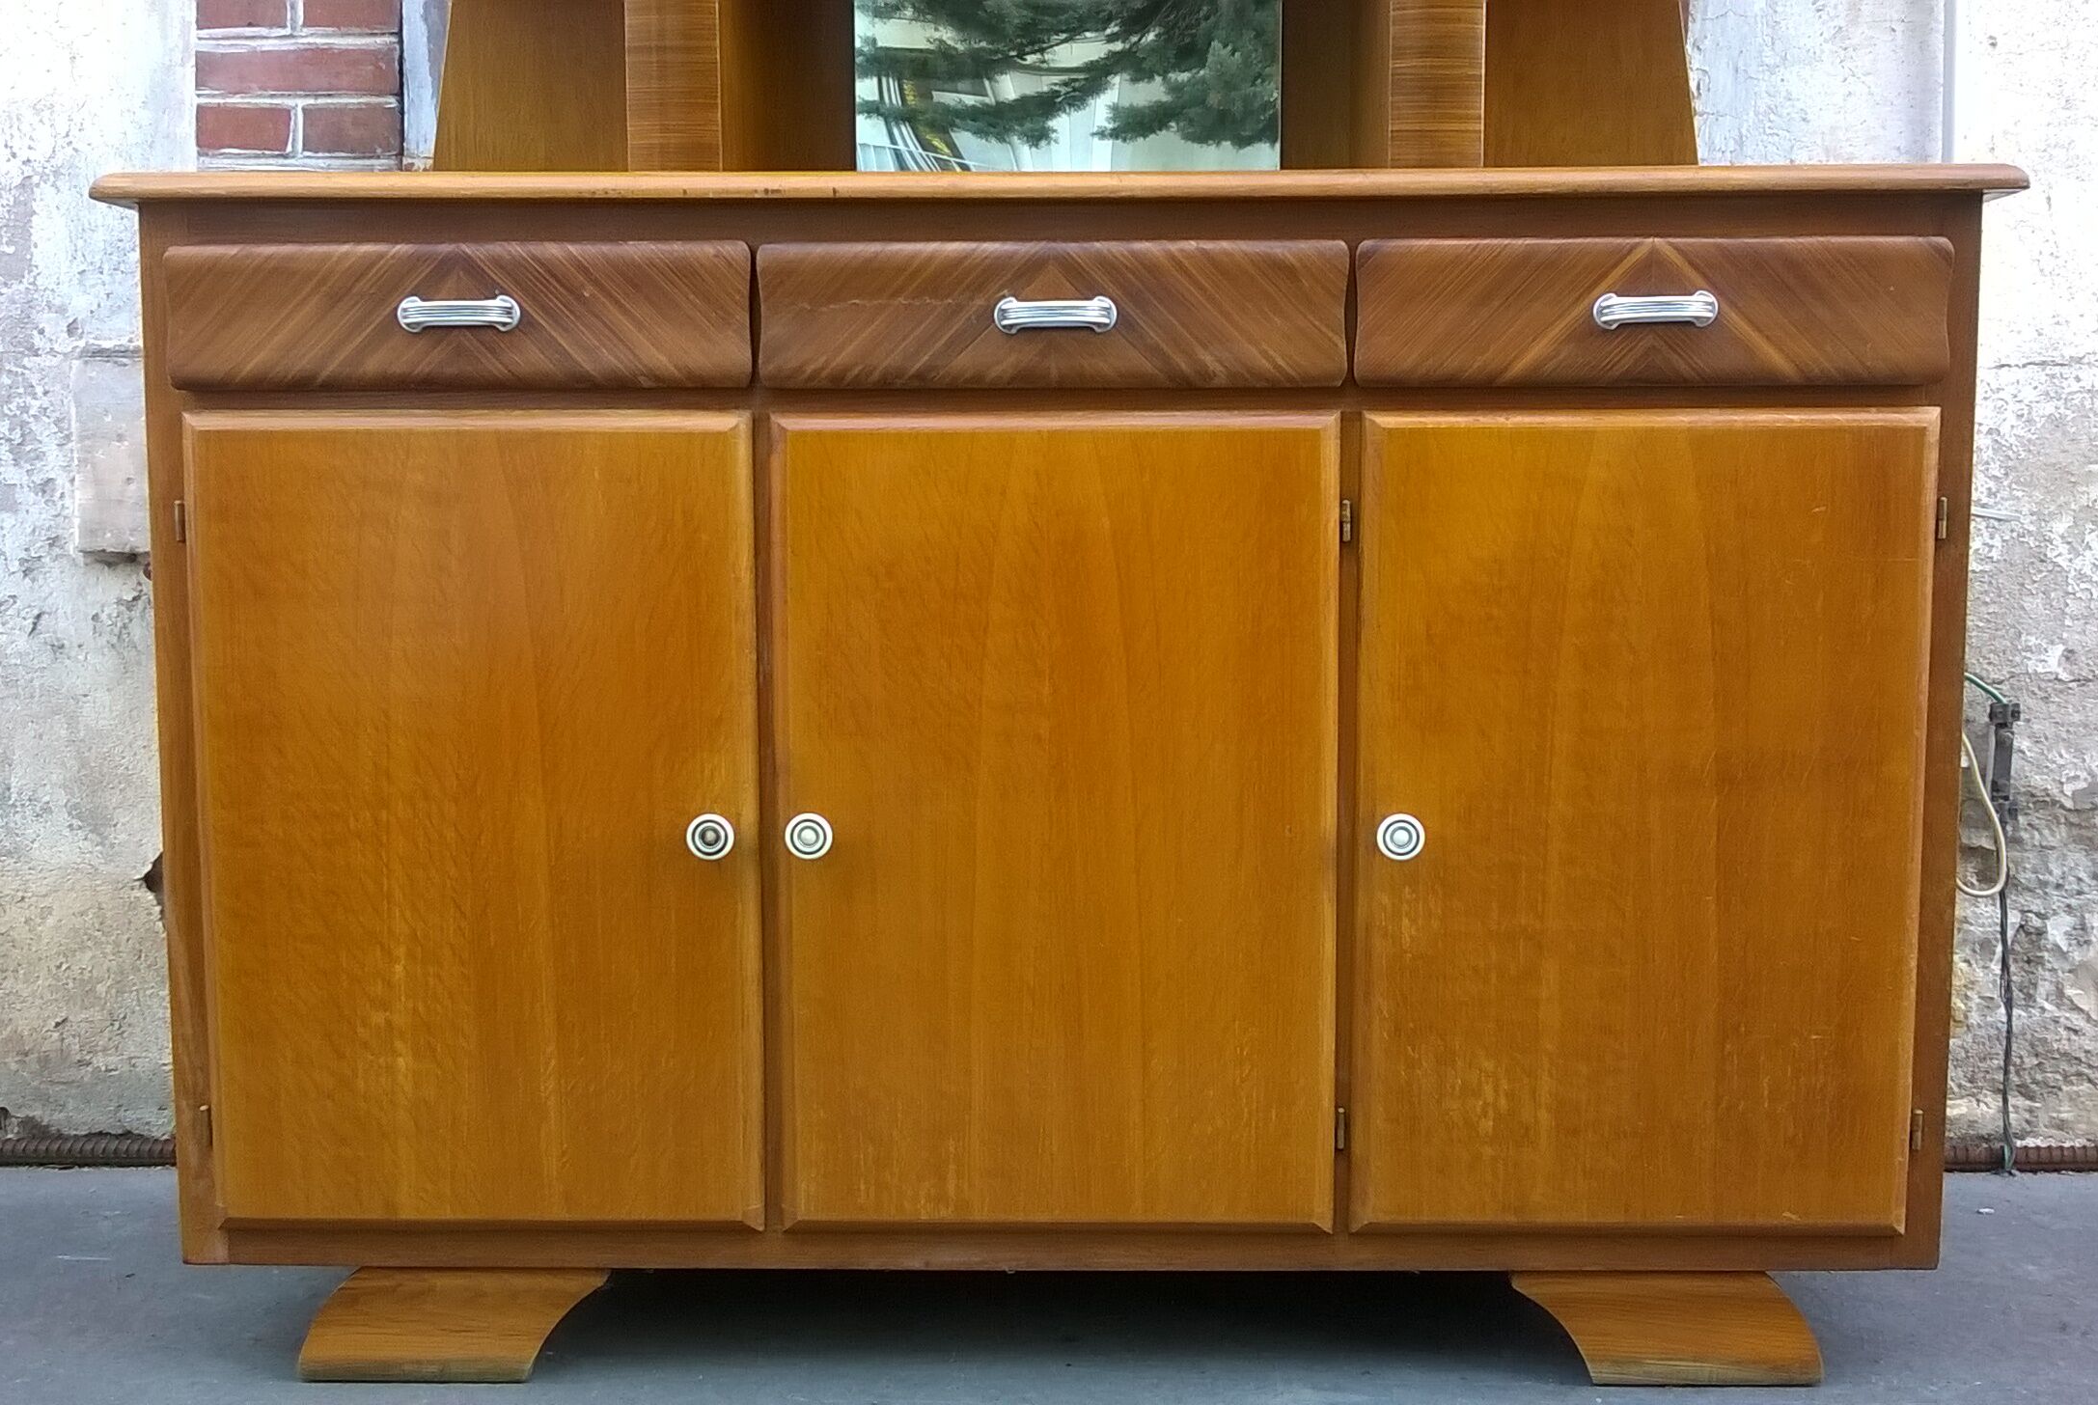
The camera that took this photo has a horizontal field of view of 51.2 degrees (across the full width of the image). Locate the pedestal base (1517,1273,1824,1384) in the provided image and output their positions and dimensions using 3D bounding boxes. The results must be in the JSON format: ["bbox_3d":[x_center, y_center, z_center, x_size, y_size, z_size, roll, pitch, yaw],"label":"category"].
[{"bbox_3d":[0.530,0.529,1.903,0.267,0.099,0.090,0,6,1],"label":"pedestal base"}]

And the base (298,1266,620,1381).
[{"bbox_3d":[-0.513,0.529,1.920,0.273,0.099,0.090,0,6,1],"label":"base"}]

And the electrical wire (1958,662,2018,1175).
[{"bbox_3d":[1.030,0.244,2.404,0.070,0.562,0.040,0,6,1],"label":"electrical wire"}]

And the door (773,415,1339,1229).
[{"bbox_3d":[0.007,0.106,1.824,0.466,0.690,0.024,0,6,1],"label":"door"}]

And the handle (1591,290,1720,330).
[{"bbox_3d":[0.488,-0.315,1.752,0.102,0.030,0.024,0,6,1],"label":"handle"}]

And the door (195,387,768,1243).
[{"bbox_3d":[-0.475,0.107,1.832,0.468,0.690,0.024,0,6,1],"label":"door"}]

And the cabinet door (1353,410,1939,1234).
[{"bbox_3d":[0.490,0.106,1.816,0.467,0.690,0.024,0,6,1],"label":"cabinet door"}]

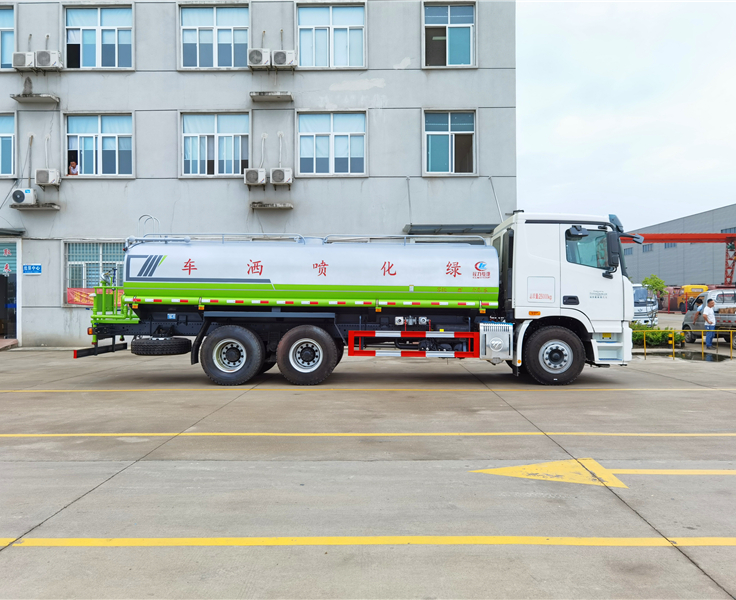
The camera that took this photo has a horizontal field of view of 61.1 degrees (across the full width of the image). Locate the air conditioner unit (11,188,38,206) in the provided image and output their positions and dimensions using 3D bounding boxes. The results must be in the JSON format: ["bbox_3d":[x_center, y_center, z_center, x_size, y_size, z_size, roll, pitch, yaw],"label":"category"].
[{"bbox_3d":[-10.699,-3.218,19.450,0.770,0.500,0.290,0,0,0],"label":"air conditioner unit"}]

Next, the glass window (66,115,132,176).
[{"bbox_3d":[-8.525,-4.915,19.850,2.100,1.970,0.150,0,0,0],"label":"glass window"}]

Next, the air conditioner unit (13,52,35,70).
[{"bbox_3d":[-11.236,-7.833,20.536,0.733,0.516,0.290,0,0,2],"label":"air conditioner unit"}]

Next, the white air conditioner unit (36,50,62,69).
[{"bbox_3d":[-10.439,-7.849,20.509,0.784,0.575,0.290,0,0,2],"label":"white air conditioner unit"}]

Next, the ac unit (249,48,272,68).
[{"bbox_3d":[-3.508,-7.817,20.281,0.757,0.552,0.290,0,0,2],"label":"ac unit"}]

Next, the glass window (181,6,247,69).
[{"bbox_3d":[-4.875,-8.342,19.850,2.180,1.960,0.150,0,0,0],"label":"glass window"}]

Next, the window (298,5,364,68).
[{"bbox_3d":[-1.161,-8.374,19.850,2.130,1.990,0.150,0,0,0],"label":"window"}]

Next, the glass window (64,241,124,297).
[{"bbox_3d":[-8.509,-0.843,19.850,2.230,1.970,0.150,0,0,0],"label":"glass window"}]

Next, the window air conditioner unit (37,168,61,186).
[{"bbox_3d":[-10.467,-4.005,20.510,0.794,0.524,0.290,0,0,2],"label":"window air conditioner unit"}]

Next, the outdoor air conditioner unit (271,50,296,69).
[{"bbox_3d":[-2.610,-7.512,19.450,0.770,0.530,0.290,0,0,0],"label":"outdoor air conditioner unit"}]

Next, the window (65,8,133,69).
[{"bbox_3d":[-8.549,-8.350,19.850,2.120,1.970,0.150,0,0,0],"label":"window"}]

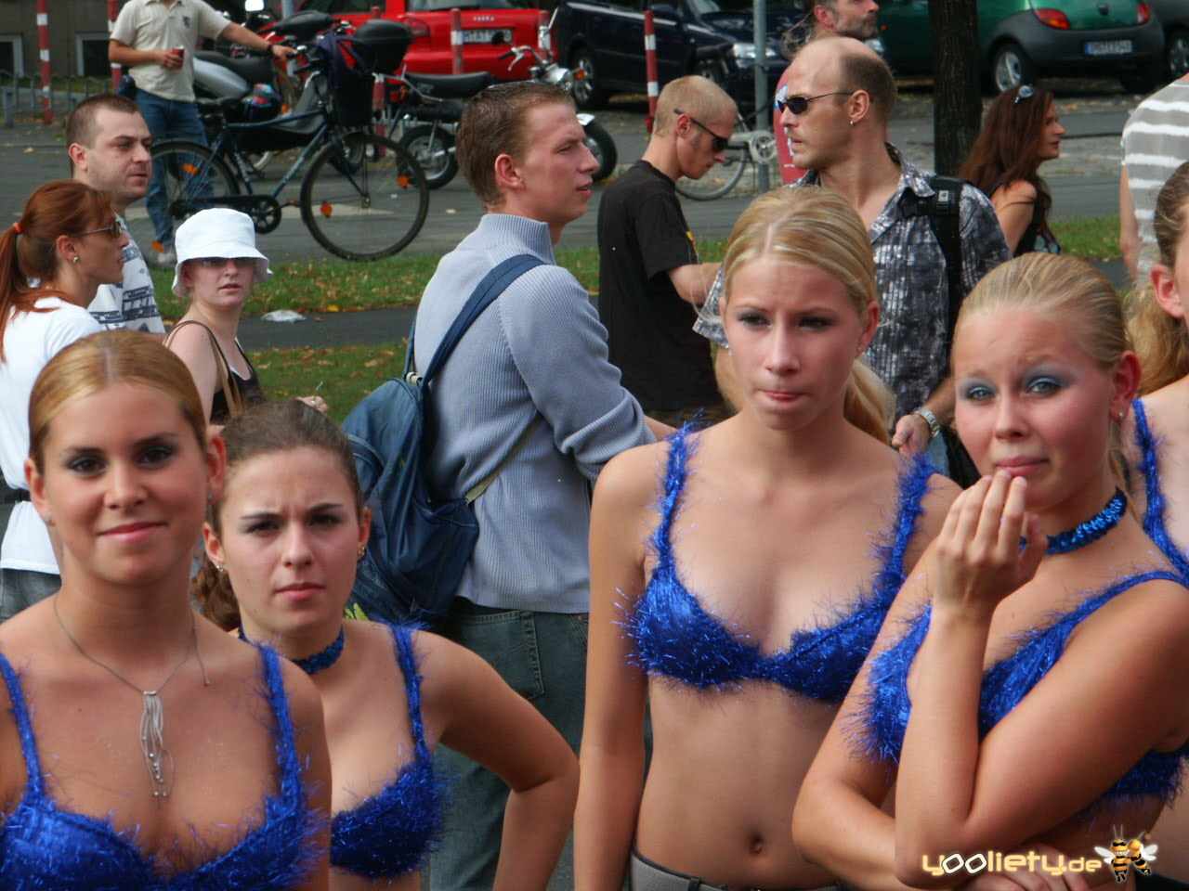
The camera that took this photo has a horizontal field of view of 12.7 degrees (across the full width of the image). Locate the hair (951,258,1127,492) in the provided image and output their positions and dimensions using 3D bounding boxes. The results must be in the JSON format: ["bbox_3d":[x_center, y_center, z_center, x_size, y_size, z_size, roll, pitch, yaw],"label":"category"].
[{"bbox_3d":[0.411,-0.070,4.920,0.170,0.220,0.210,-3,6,25],"label":"hair"}]

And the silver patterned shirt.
[{"bbox_3d":[0.460,-0.272,9.600,0.550,0.570,0.310,-1,6,12],"label":"silver patterned shirt"}]

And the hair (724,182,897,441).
[{"bbox_3d":[0.204,-0.129,5.250,0.170,0.248,0.230,-1,6,15],"label":"hair"}]

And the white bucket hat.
[{"bbox_3d":[-0.863,-0.450,12.400,0.240,0.180,0.260,-5,-2,-14],"label":"white bucket hat"}]

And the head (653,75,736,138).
[{"bbox_3d":[0.223,-0.769,12.300,0.185,0.165,0.158,22,2,2],"label":"head"}]

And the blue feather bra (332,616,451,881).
[{"bbox_3d":[-0.283,0.305,5.360,0.280,0.260,0.210,-3,6,-9],"label":"blue feather bra"}]

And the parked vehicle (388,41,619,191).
[{"bbox_3d":[-0.624,-2.212,35.800,1.550,1.030,0.680,-3,6,-8],"label":"parked vehicle"}]

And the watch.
[{"bbox_3d":[0.565,-0.036,9.200,0.062,0.058,0.036,24,51,38],"label":"watch"}]

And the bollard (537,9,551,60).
[{"bbox_3d":[-0.363,-2.763,40.300,0.082,1.020,0.082,-3,6,0],"label":"bollard"}]

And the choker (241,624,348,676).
[{"bbox_3d":[-0.304,0.204,5.380,0.112,0.055,0.112,-2,6,-2],"label":"choker"}]

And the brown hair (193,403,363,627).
[{"bbox_3d":[-0.317,0.068,5.380,0.175,0.245,0.230,-7,3,-7],"label":"brown hair"}]

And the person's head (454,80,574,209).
[{"bbox_3d":[-0.115,-0.484,8.800,0.230,0.235,0.170,-1,5,4],"label":"person's head"}]

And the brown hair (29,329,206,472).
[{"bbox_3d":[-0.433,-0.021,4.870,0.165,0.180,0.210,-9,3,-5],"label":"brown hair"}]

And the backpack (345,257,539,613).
[{"bbox_3d":[-0.250,-0.010,8.720,0.290,0.600,0.340,-6,7,-33],"label":"backpack"}]

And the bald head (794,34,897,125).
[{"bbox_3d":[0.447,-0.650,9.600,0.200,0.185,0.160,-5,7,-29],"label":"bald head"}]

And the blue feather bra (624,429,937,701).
[{"bbox_3d":[0.182,0.118,5.300,0.310,0.265,0.225,-1,6,10],"label":"blue feather bra"}]

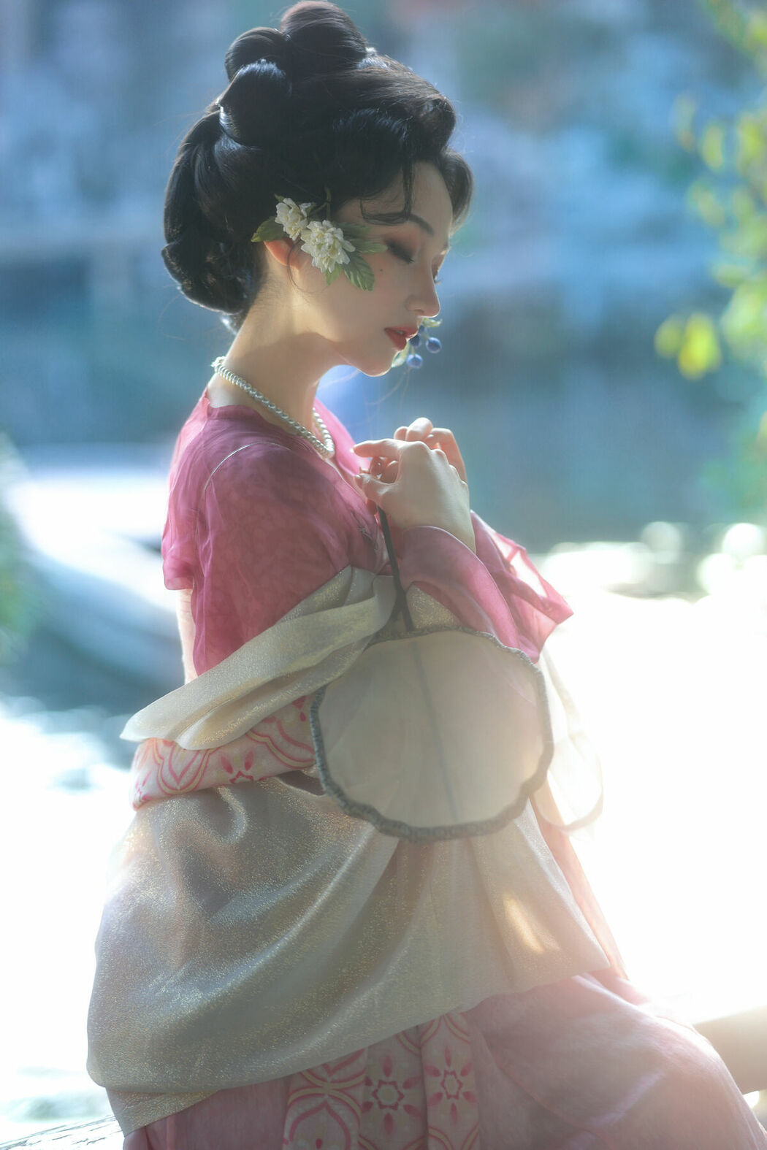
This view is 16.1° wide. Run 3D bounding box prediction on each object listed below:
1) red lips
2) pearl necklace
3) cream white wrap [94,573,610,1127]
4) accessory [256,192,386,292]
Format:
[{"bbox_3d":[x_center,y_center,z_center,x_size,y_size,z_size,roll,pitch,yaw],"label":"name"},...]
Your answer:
[{"bbox_3d":[0.018,-0.201,2.300,0.020,0.021,0.046,26,3,22],"label":"red lips"},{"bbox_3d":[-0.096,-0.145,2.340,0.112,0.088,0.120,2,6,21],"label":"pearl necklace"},{"bbox_3d":[-0.032,0.230,2.330,0.390,0.465,0.420,2,6,21],"label":"cream white wrap"},{"bbox_3d":[-0.054,-0.278,2.260,0.112,0.072,0.042,21,0,19],"label":"accessory"}]

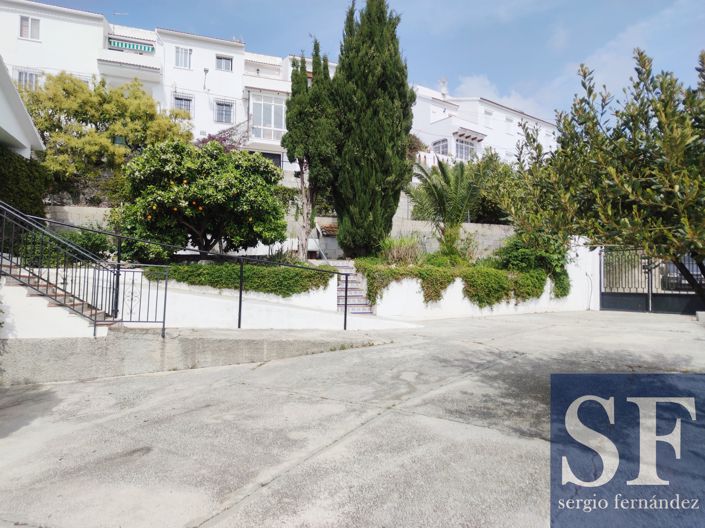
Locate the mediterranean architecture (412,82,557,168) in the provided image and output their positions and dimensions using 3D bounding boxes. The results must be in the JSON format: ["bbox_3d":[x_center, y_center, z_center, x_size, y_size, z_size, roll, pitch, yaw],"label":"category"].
[{"bbox_3d":[11.288,-11.182,42.288,13.000,7.200,8.500,2,-2,-37],"label":"mediterranean architecture"}]

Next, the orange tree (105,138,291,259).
[{"bbox_3d":[-3.968,-1.523,12.640,4.100,2.900,3.700,1,-1,-18],"label":"orange tree"}]

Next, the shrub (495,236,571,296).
[{"bbox_3d":[5.299,0.099,14.203,1.900,1.750,1.500,1,-1,-18],"label":"shrub"}]

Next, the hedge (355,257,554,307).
[{"bbox_3d":[2.826,0.522,13.492,5.500,1.250,1.000,1,-1,-19],"label":"hedge"}]

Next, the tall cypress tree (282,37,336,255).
[{"bbox_3d":[-1.243,-3.412,14.287,1.450,6.300,1.450,1,-1,-18],"label":"tall cypress tree"}]

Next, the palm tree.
[{"bbox_3d":[2.853,-1.606,15.244,2.100,2.800,2.100,0,-1,0],"label":"palm tree"}]

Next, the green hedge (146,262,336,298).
[{"bbox_3d":[-2.473,0.415,11.643,4.200,0.850,0.750,1,-1,-17],"label":"green hedge"}]

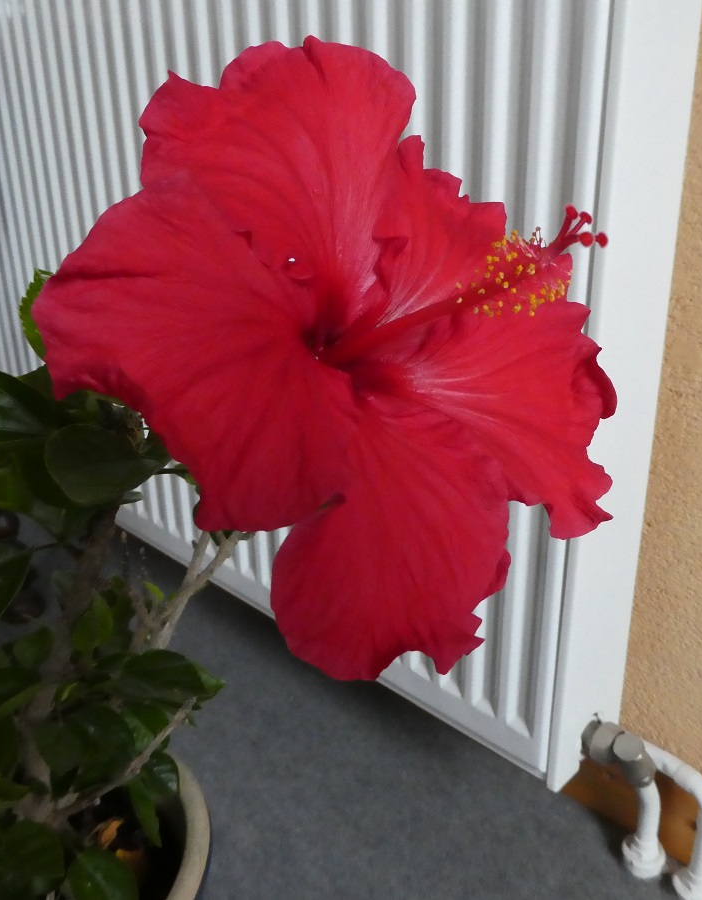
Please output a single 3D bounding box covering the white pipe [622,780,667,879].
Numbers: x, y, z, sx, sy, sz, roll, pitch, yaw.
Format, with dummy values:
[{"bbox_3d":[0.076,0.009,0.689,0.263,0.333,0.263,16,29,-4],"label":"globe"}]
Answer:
[{"bbox_3d":[0.230,0.297,0.652,0.035,0.082,0.034,-19,27,-40],"label":"white pipe"}]

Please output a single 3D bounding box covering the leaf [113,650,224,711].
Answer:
[{"bbox_3d":[-0.086,0.108,0.390,0.050,0.019,0.023,-7,21,-14],"label":"leaf"}]

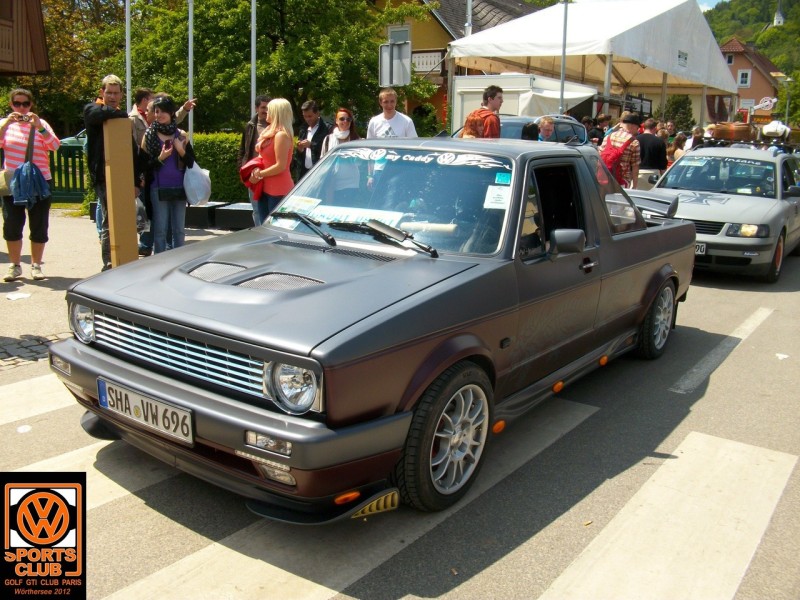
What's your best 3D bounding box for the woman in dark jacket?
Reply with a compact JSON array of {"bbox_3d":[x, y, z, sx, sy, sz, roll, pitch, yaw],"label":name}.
[{"bbox_3d":[-2.080,-0.995,7.007,0.500,1.600,0.360,1,11,-7],"label":"woman in dark jacket"}]

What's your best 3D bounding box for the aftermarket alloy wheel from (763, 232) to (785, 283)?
[{"bbox_3d":[3.785,-0.475,8.055,0.200,0.600,0.600,12,16,33],"label":"aftermarket alloy wheel"}]

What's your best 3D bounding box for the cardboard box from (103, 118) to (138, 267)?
[{"bbox_3d":[-2.383,-0.867,6.728,0.210,1.340,0.140,-3,14,-18],"label":"cardboard box"}]

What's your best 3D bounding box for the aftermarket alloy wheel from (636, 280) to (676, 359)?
[{"bbox_3d":[1.644,0.103,5.158,0.200,0.580,0.580,12,16,33],"label":"aftermarket alloy wheel"}]

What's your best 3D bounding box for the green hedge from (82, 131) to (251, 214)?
[{"bbox_3d":[-3.043,-1.719,10.700,2.700,1.150,0.900,2,11,-2],"label":"green hedge"}]

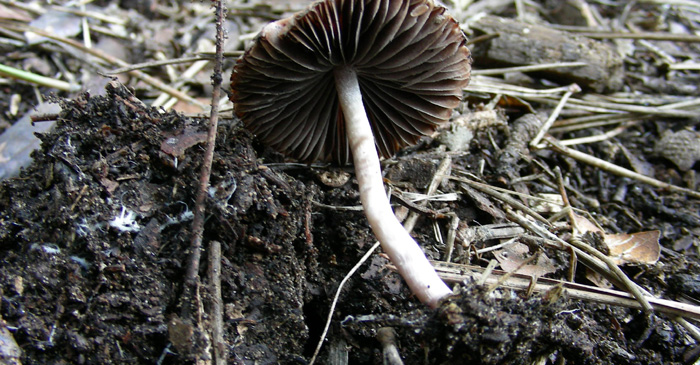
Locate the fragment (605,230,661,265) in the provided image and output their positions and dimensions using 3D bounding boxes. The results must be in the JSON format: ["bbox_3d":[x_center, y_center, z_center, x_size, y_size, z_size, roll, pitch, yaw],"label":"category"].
[{"bbox_3d":[0.070,0.016,0.190,0.014,0.003,0.012,-3,40,-3],"label":"fragment"}]

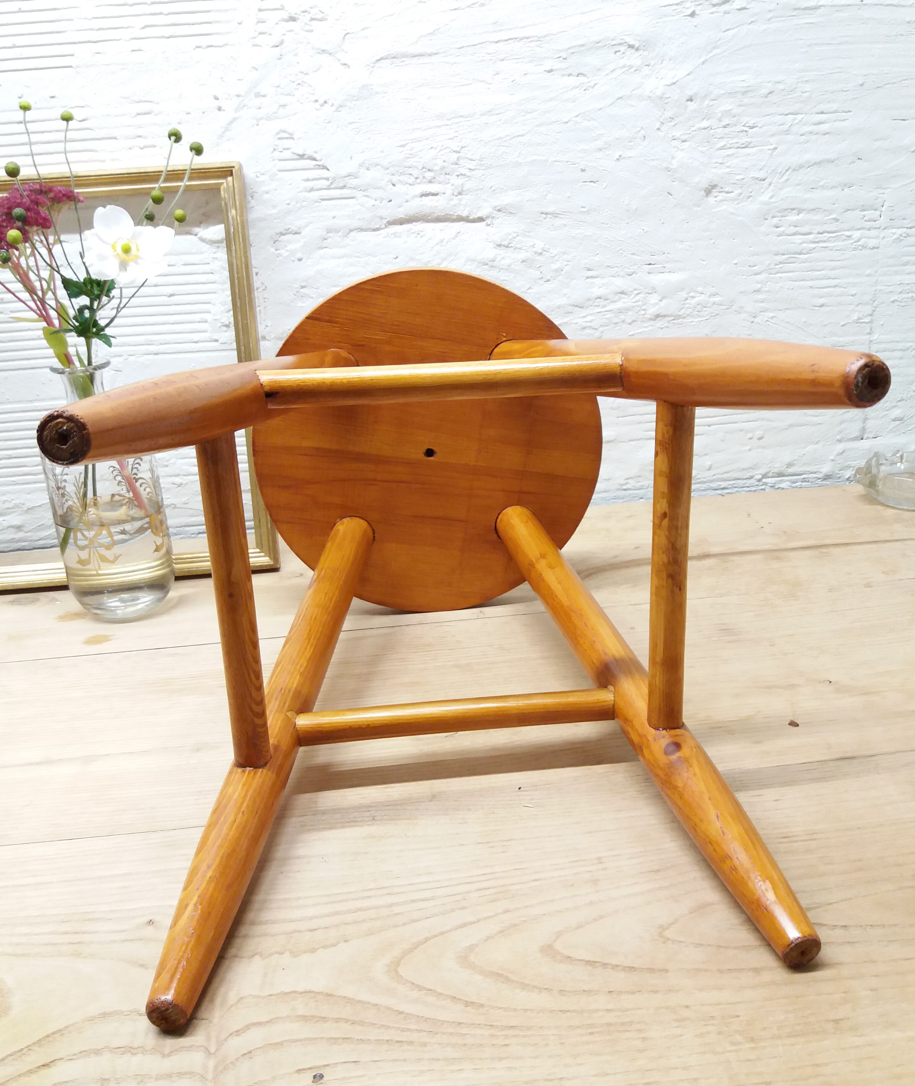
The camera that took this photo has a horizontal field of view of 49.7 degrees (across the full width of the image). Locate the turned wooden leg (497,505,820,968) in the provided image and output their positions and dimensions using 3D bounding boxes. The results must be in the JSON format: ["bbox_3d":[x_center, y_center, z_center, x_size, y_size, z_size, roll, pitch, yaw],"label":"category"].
[{"bbox_3d":[0.101,0.085,0.626,0.037,0.037,0.442,-7,29,-12],"label":"turned wooden leg"}]

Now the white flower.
[{"bbox_3d":[-0.263,-0.237,0.788,0.072,0.066,0.033,-9,15,-16],"label":"white flower"}]

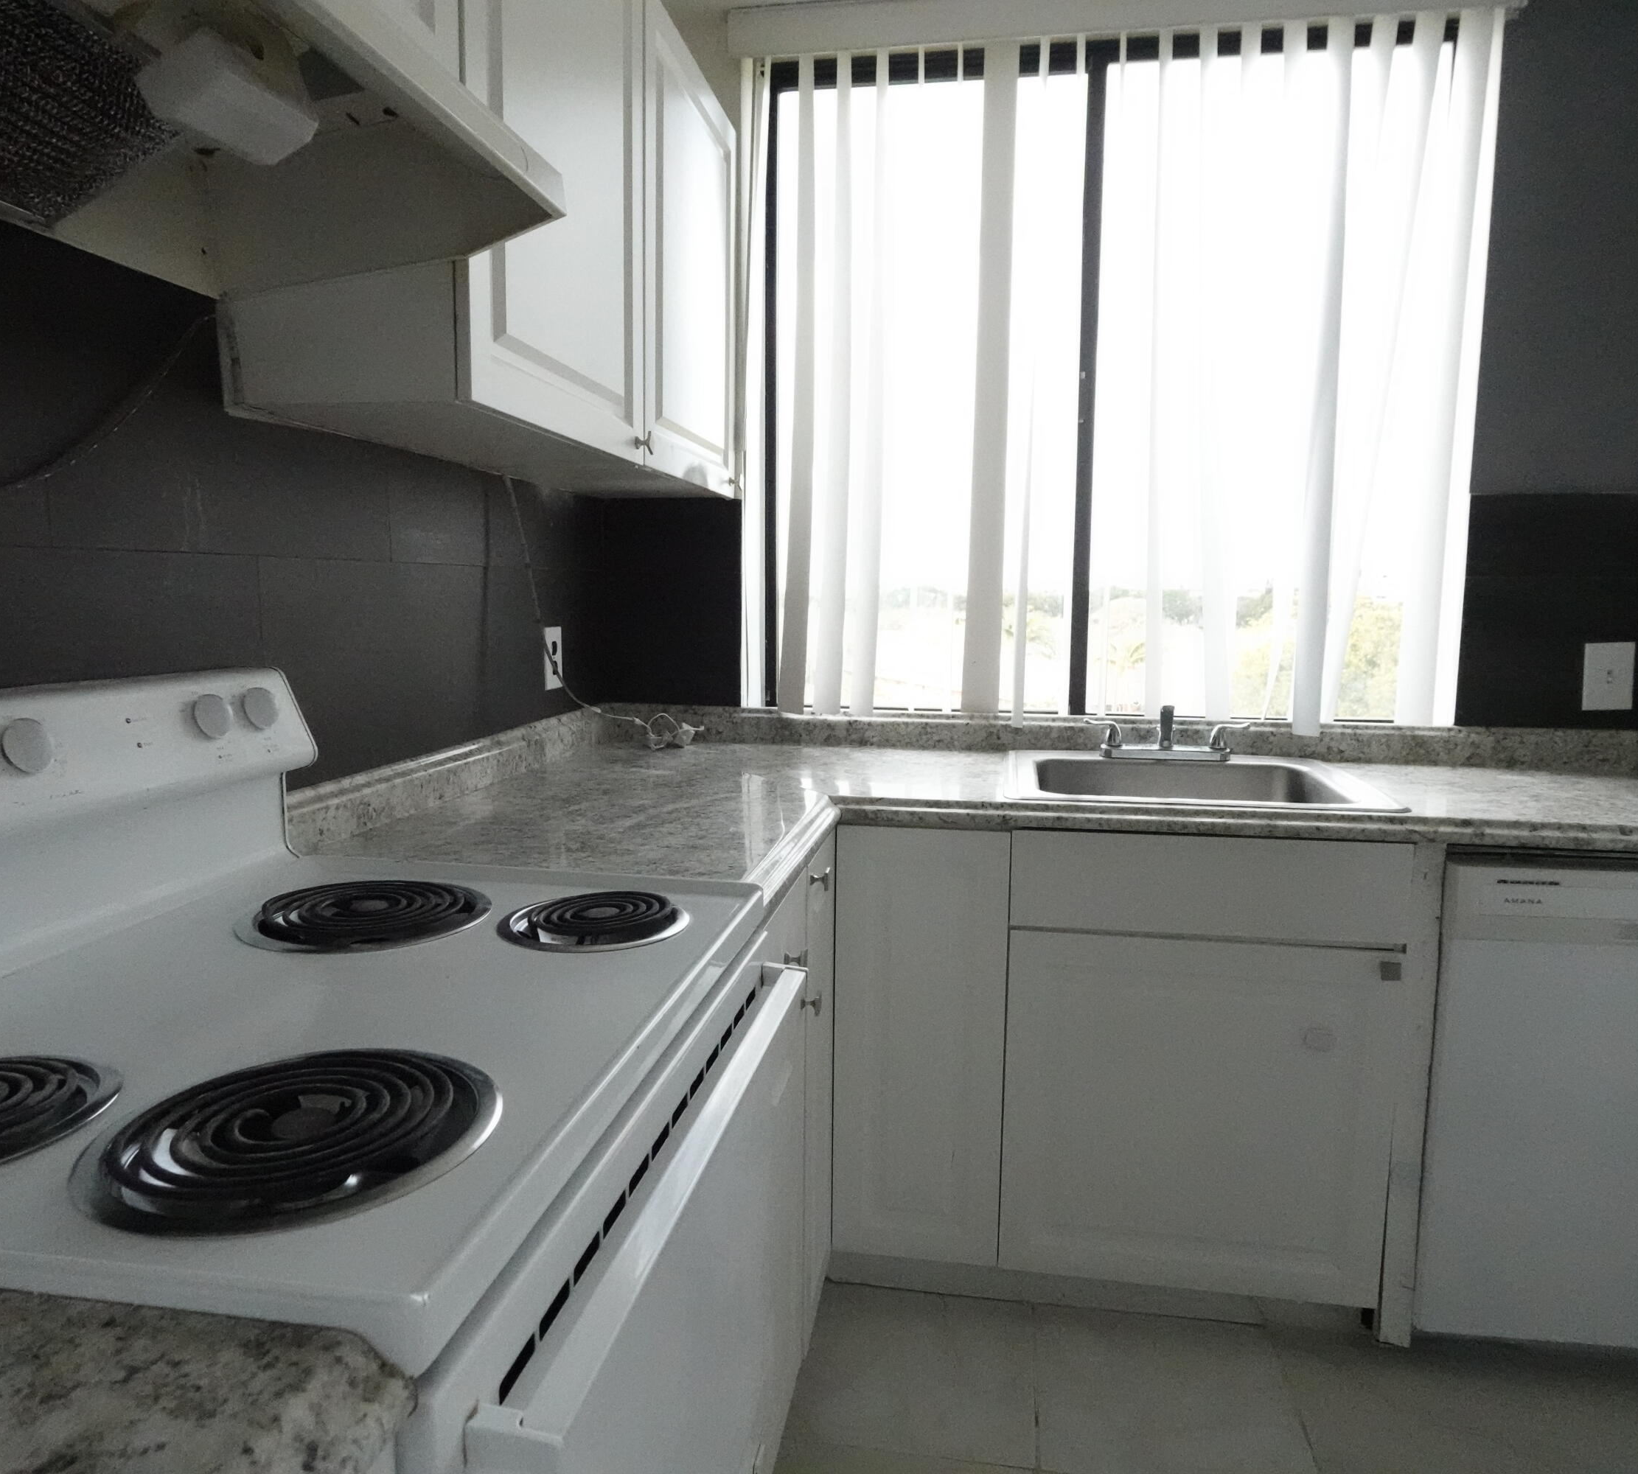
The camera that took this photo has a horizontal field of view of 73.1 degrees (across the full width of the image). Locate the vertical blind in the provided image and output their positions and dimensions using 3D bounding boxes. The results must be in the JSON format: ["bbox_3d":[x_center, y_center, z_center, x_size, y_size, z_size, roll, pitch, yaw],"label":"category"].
[{"bbox_3d":[0.583,-0.701,2.252,1.400,1.355,0.090,1,8,9],"label":"vertical blind"}]

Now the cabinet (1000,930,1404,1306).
[{"bbox_3d":[0.660,0.607,2.077,0.623,0.615,0.465,1,8,9],"label":"cabinet"}]

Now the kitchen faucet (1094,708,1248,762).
[{"bbox_3d":[0.711,-0.008,2.211,0.315,0.132,0.230,1,8,9],"label":"kitchen faucet"}]

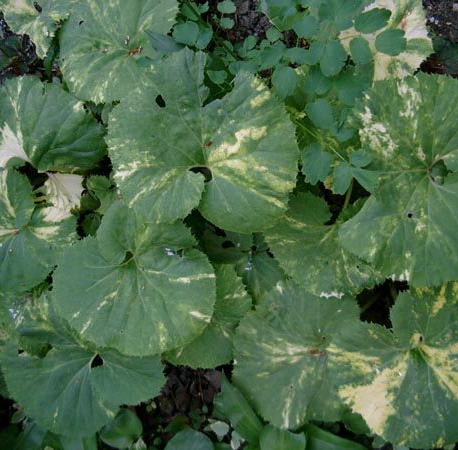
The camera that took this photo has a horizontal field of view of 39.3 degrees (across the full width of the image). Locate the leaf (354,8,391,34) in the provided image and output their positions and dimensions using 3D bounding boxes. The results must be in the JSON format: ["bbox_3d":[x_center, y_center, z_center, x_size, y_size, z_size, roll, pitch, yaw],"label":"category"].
[{"bbox_3d":[0.246,-0.349,1.100,0.064,0.010,0.042,-26,66,-12],"label":"leaf"}]

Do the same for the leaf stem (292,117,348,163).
[{"bbox_3d":[0.150,-0.141,1.060,0.120,0.008,0.008,39,85,15],"label":"leaf stem"}]

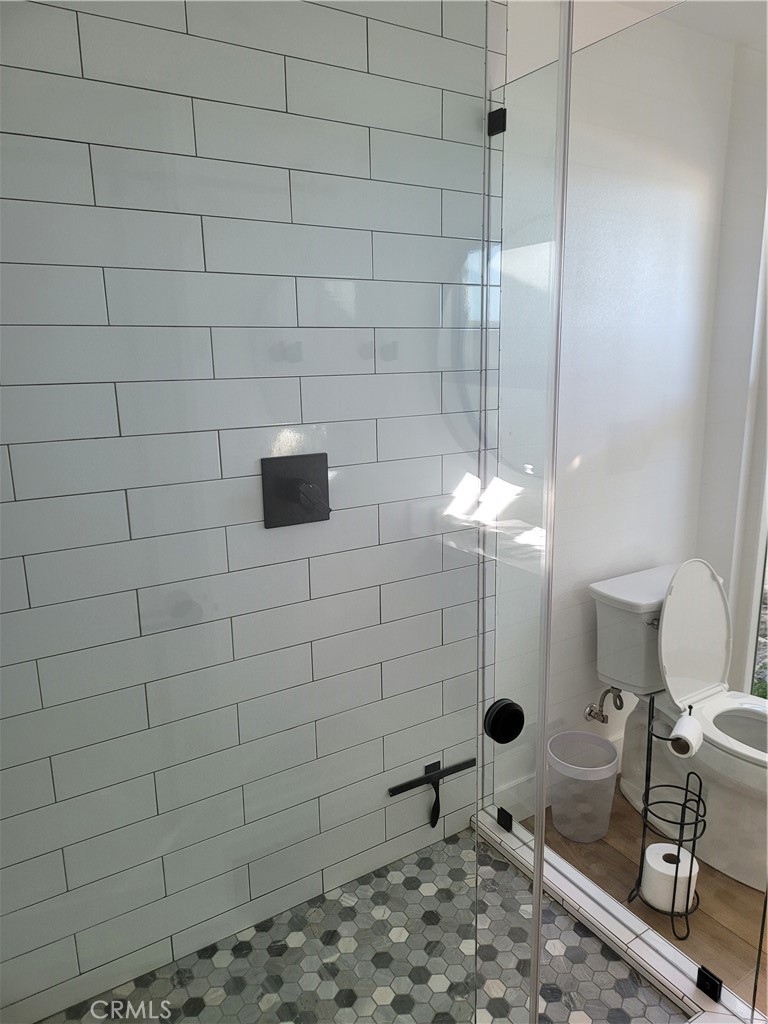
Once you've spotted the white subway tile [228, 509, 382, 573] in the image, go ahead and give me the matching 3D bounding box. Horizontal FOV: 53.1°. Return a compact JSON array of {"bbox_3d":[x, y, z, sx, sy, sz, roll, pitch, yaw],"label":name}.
[{"bbox_3d":[-0.177,0.056,1.760,0.390,0.101,0.010,-9,15,-32],"label":"white subway tile"}]

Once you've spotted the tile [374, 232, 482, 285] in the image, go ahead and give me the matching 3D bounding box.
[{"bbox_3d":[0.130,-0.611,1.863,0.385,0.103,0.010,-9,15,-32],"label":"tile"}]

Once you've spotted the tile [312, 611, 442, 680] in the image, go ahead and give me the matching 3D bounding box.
[{"bbox_3d":[-0.008,0.333,1.941,0.392,0.102,0.009,-9,15,-32],"label":"tile"}]

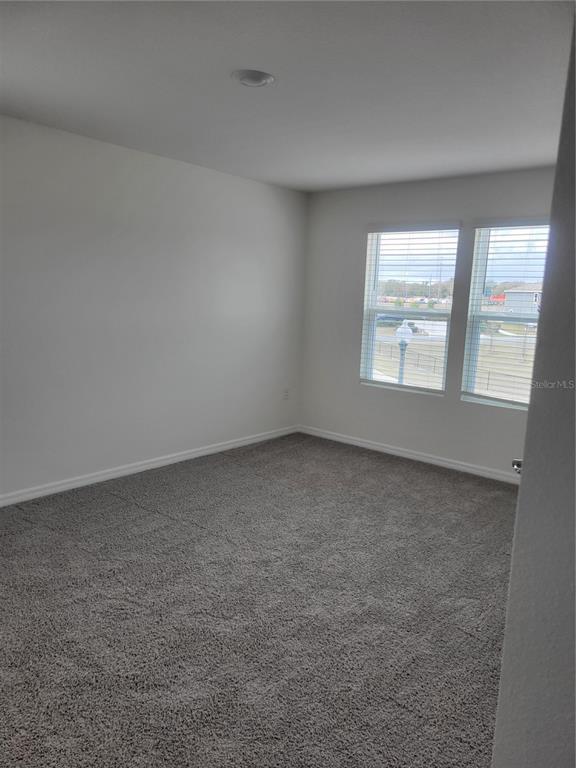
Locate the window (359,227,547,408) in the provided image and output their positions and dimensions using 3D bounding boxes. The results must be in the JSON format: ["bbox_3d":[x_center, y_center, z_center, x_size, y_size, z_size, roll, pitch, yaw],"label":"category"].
[{"bbox_3d":[1.455,-0.604,4.866,1.889,1.475,0.100,10,12,40],"label":"window"}]

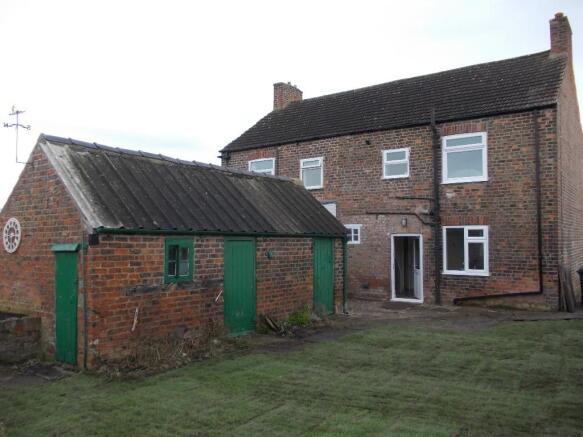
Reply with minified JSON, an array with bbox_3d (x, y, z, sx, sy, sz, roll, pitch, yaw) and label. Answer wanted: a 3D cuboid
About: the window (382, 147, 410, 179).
[{"bbox_3d":[3.202,-1.657,14.376,0.857,0.873,0.100,-2,-3,34],"label":"window"}]

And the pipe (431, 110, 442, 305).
[{"bbox_3d":[4.086,-0.356,13.439,0.140,5.580,0.150,-2,-4,34],"label":"pipe"}]

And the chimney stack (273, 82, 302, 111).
[{"bbox_3d":[-0.105,-5.418,21.745,0.510,1.280,1.550,-2,-3,34],"label":"chimney stack"}]

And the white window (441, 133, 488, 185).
[{"bbox_3d":[4.826,-1.659,13.126,1.237,1.339,0.120,-2,-4,34],"label":"white window"}]

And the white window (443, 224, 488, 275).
[{"bbox_3d":[4.793,0.888,13.003,1.233,1.362,0.120,-2,-4,34],"label":"white window"}]

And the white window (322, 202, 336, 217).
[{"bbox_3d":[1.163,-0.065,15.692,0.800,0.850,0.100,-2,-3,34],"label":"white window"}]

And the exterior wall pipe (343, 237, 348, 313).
[{"bbox_3d":[1.463,1.492,12.499,0.100,2.002,0.090,-2,-3,36],"label":"exterior wall pipe"}]

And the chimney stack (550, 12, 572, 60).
[{"bbox_3d":[8.876,-5.820,15.528,0.490,1.650,1.400,-2,-3,34],"label":"chimney stack"}]

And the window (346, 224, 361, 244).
[{"bbox_3d":[1.929,0.513,14.996,0.620,0.589,0.120,-2,-4,34],"label":"window"}]

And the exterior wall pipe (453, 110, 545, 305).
[{"bbox_3d":[5.448,-0.210,12.669,2.233,5.152,0.120,-2,-3,34],"label":"exterior wall pipe"}]

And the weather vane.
[{"bbox_3d":[-4.512,-1.382,7.758,0.380,0.950,0.320,-2,-4,37],"label":"weather vane"}]

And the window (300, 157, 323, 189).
[{"bbox_3d":[0.707,-1.514,16.076,0.905,1.045,0.100,-2,-3,34],"label":"window"}]

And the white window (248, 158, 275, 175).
[{"bbox_3d":[-1.072,-1.525,17.178,1.193,1.220,0.120,-2,-4,34],"label":"white window"}]

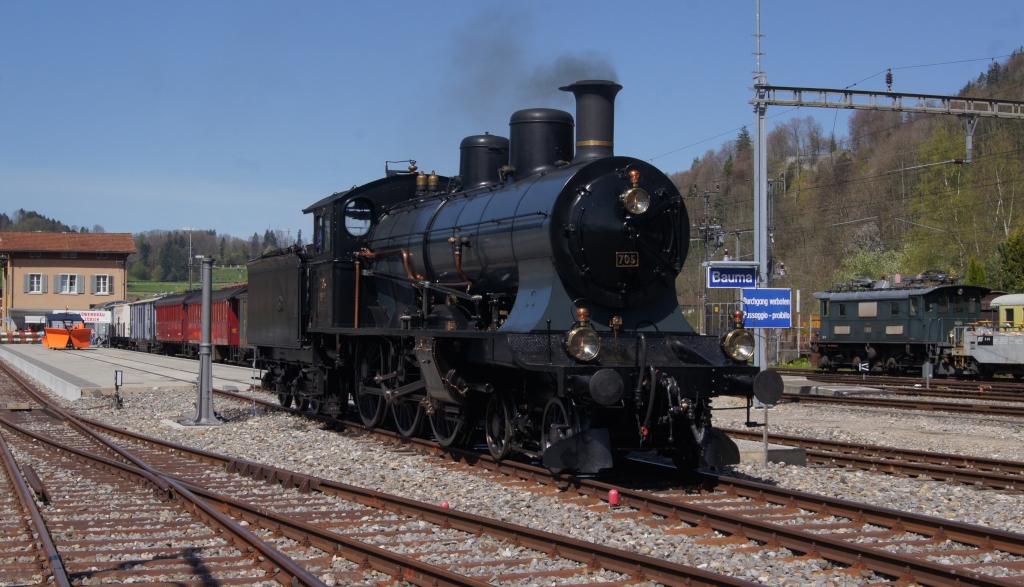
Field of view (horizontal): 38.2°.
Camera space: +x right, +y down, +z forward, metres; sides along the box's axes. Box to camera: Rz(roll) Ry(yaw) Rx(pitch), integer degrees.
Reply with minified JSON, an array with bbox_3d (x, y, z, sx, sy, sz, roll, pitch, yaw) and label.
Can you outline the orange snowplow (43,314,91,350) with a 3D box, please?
[{"bbox_3d":[-34.100,2.980,113.000,3.400,2.900,4.600,1,-2,-20],"label":"orange snowplow"}]

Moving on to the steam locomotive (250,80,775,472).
[{"bbox_3d":[-1.335,-0.103,23.281,3.000,4.450,18.100,1,-2,-20],"label":"steam locomotive"}]

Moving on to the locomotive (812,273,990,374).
[{"bbox_3d":[16.450,1.250,63.200,2.970,4.250,11.100,1,-2,-20],"label":"locomotive"}]

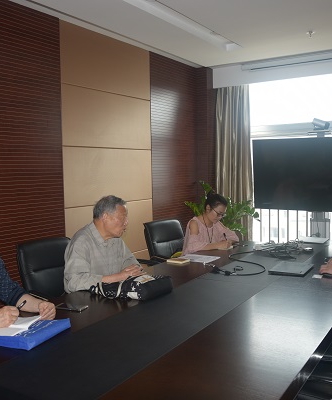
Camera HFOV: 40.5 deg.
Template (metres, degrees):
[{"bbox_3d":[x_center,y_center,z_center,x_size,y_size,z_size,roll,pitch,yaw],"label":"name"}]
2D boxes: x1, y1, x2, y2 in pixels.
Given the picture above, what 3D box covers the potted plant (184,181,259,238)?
[{"bbox_3d":[0.599,0.444,4.820,0.720,1.282,0.720,1,4,34],"label":"potted plant"}]

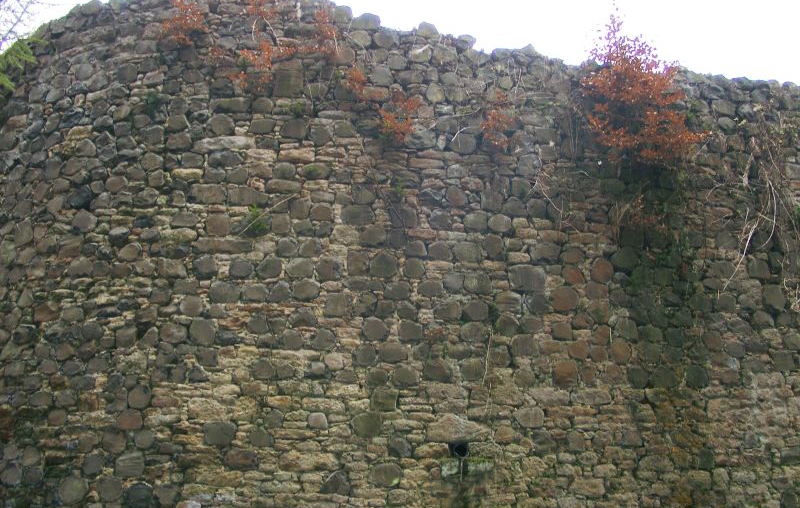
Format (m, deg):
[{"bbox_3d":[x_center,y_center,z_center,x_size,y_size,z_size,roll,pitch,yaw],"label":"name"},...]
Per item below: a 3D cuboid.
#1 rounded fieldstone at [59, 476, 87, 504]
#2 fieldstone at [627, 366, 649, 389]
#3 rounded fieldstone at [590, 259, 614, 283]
[{"bbox_3d":[-3.135,2.271,7.545,0.305,0.259,0.214,-4,-16,15],"label":"rounded fieldstone"},{"bbox_3d":[2.306,1.199,7.630,0.214,0.207,0.165,2,-16,-9],"label":"fieldstone"},{"bbox_3d":[2.262,0.184,8.776,0.274,0.256,0.225,3,-12,-14],"label":"rounded fieldstone"}]

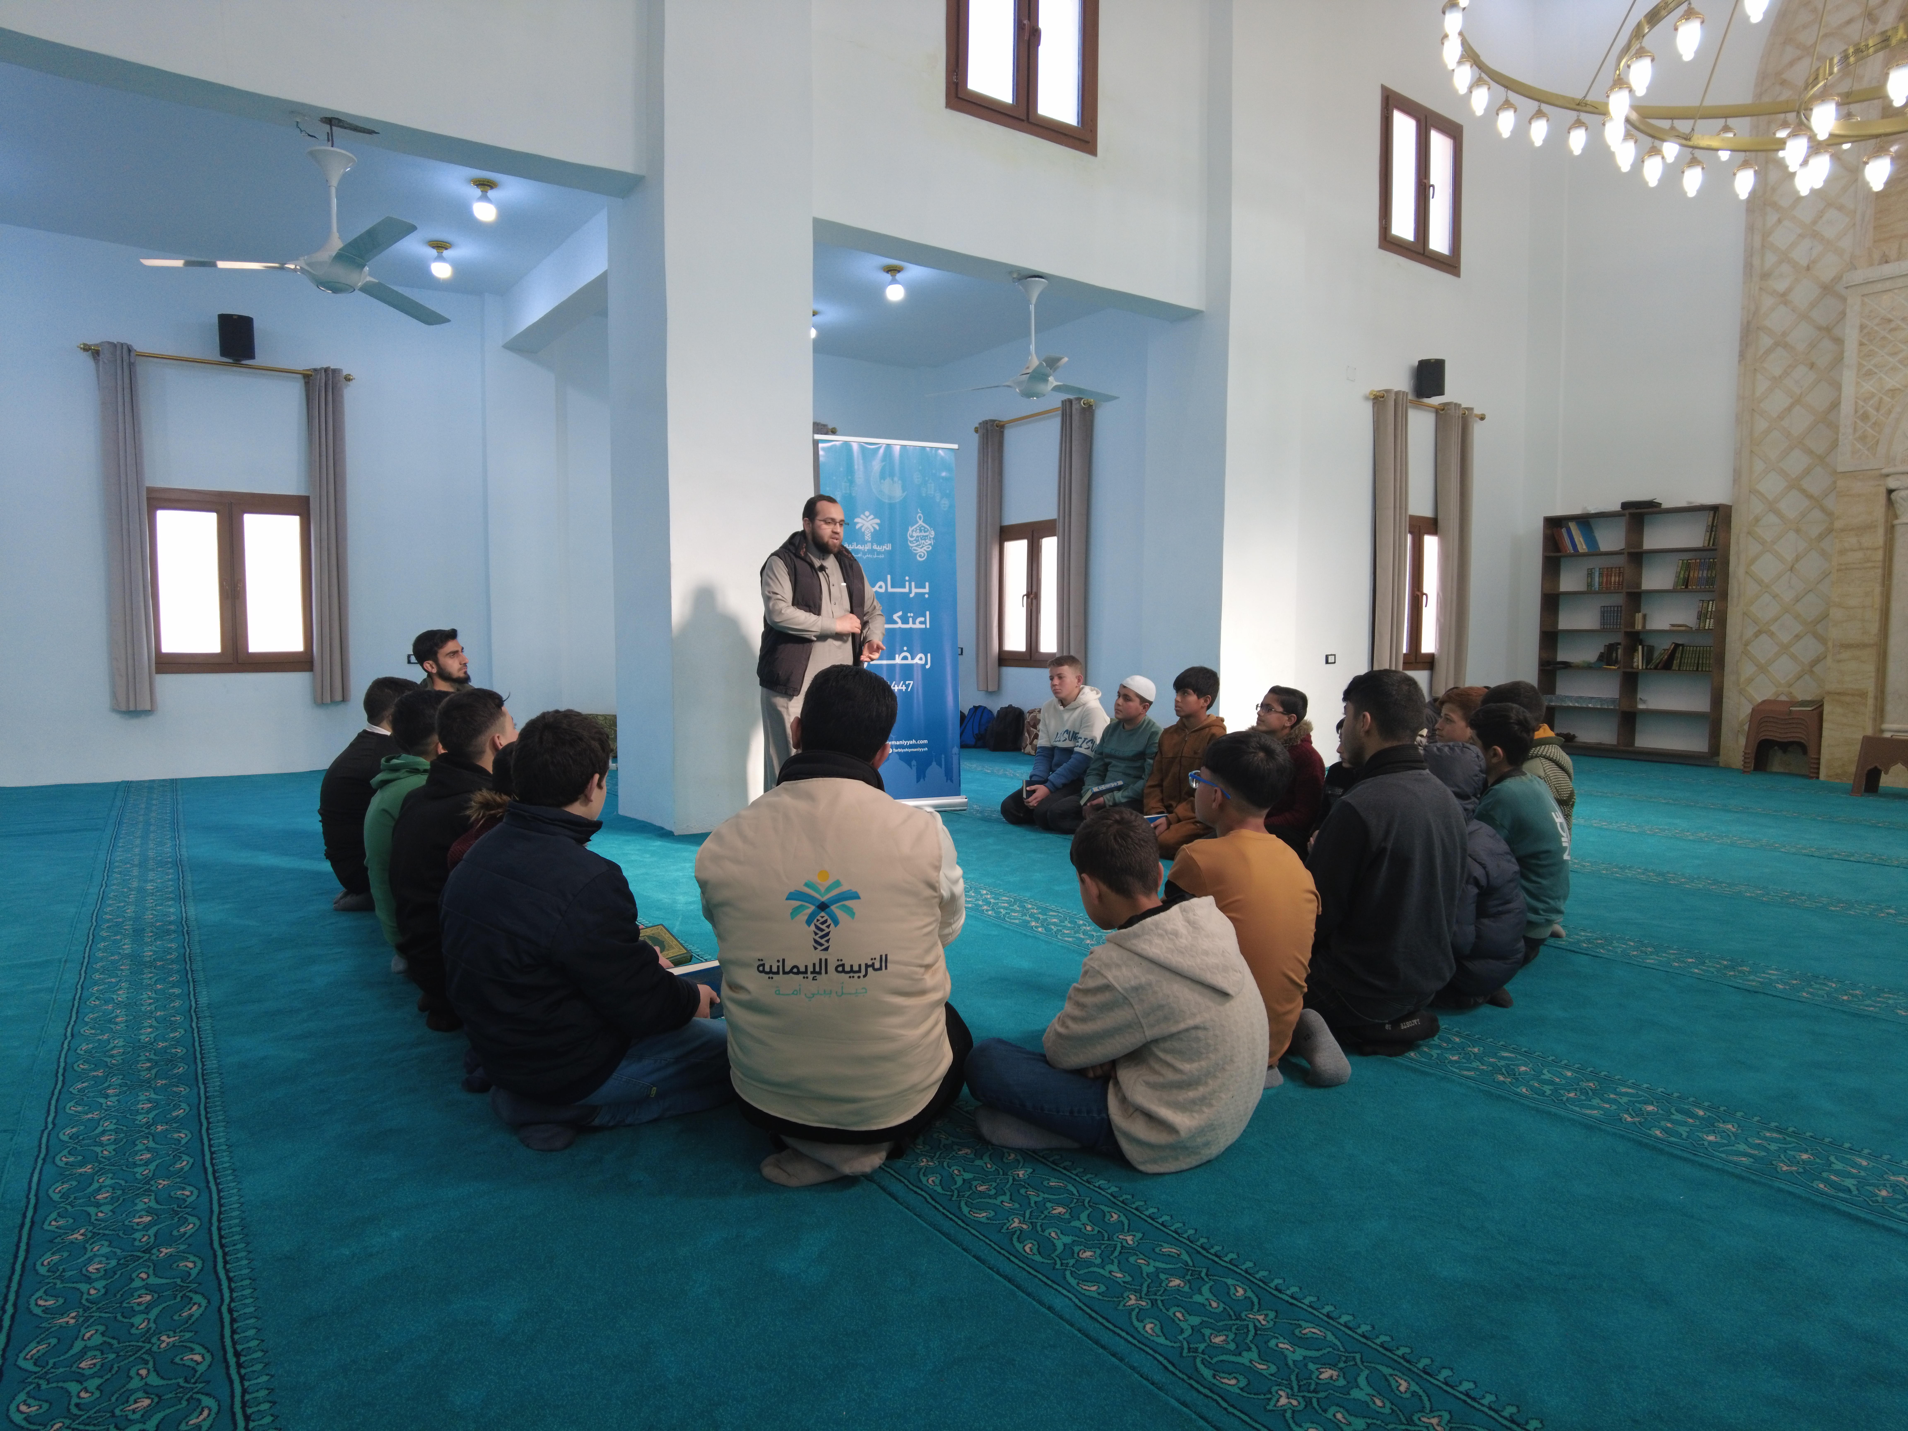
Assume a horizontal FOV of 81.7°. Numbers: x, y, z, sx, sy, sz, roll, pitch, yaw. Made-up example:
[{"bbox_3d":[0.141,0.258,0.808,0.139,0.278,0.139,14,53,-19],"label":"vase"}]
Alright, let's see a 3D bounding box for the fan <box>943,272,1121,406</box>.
[{"bbox_3d":[0.399,-2.345,6.896,1.220,0.757,1.320,2,5,22],"label":"fan"}]

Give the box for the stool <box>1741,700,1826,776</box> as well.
[{"bbox_3d":[6.240,0.179,8.268,0.470,0.540,0.350,4,5,43],"label":"stool"}]

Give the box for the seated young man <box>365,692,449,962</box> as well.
[{"bbox_3d":[-1.580,0.321,3.490,0.460,0.808,0.620,4,6,45],"label":"seated young man"}]

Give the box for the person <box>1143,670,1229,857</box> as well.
[{"bbox_3d":[1.080,0.203,5.165,0.640,0.860,0.460,-2,4,-32],"label":"person"}]

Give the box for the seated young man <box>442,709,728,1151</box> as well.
[{"bbox_3d":[-0.772,0.398,2.393,0.520,0.820,0.660,4,5,45],"label":"seated young man"}]

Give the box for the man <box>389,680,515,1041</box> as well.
[{"bbox_3d":[-1.177,0.346,3.011,0.500,0.840,0.640,4,5,45],"label":"man"}]

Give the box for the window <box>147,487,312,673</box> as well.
[{"bbox_3d":[-5.193,-0.959,7.952,0.980,1.300,0.100,-2,5,-36],"label":"window"}]

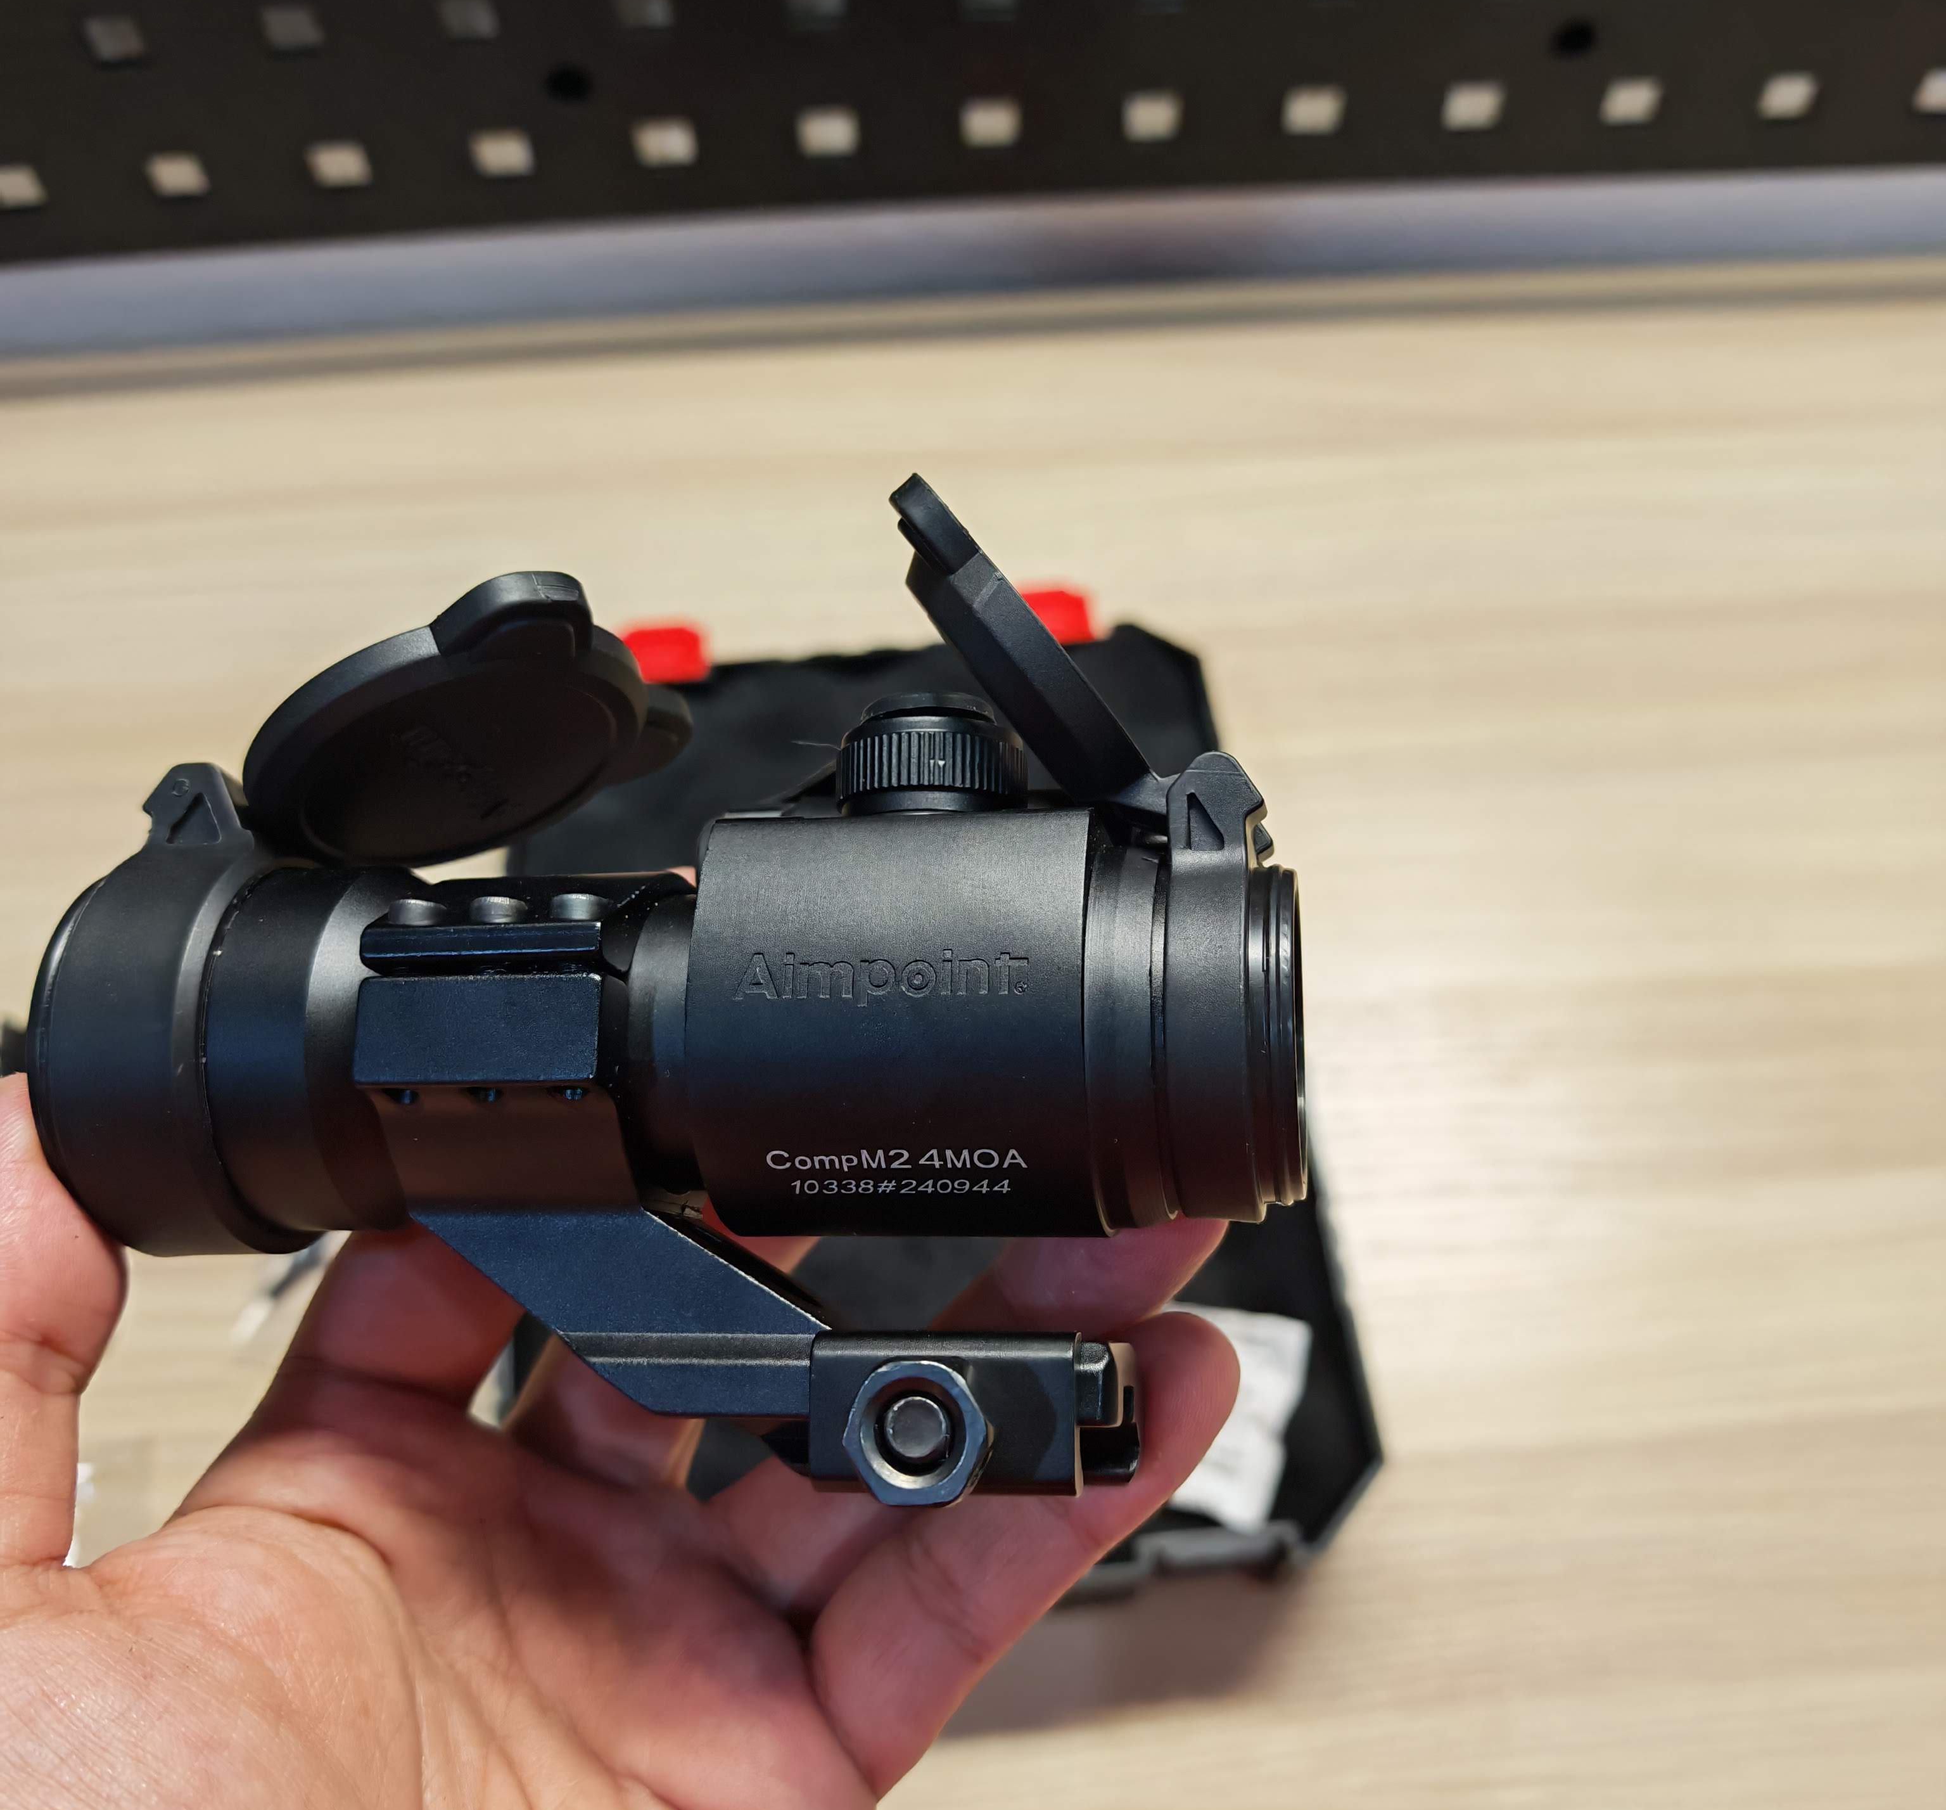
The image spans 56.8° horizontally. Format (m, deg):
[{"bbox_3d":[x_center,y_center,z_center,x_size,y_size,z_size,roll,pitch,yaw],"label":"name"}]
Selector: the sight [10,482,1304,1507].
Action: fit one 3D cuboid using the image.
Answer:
[{"bbox_3d":[-0.029,0.007,0.205,0.131,0.059,0.114,-2,72,8],"label":"sight"}]

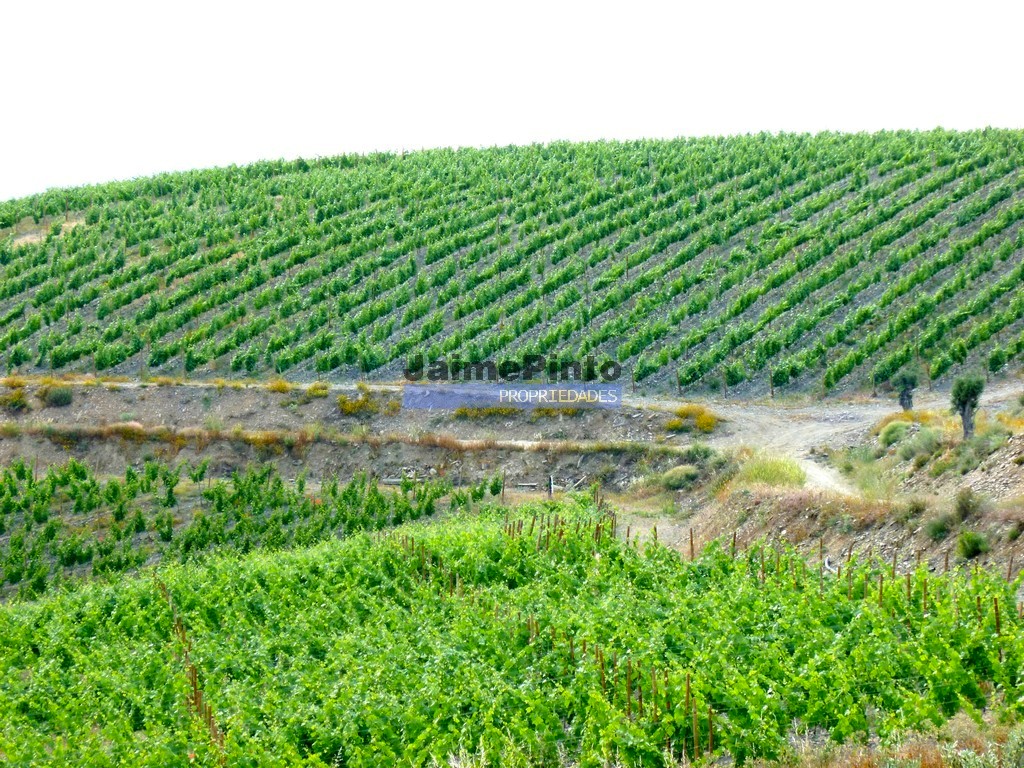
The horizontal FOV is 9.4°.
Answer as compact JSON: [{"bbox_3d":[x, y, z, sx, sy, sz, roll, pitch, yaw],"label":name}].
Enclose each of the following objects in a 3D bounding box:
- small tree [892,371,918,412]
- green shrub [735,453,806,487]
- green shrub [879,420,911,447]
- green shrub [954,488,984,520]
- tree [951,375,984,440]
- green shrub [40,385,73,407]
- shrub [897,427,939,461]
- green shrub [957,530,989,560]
[{"bbox_3d":[17.229,0.285,272.000,1.138,2.014,1.138,0,1,0],"label":"small tree"},{"bbox_3d":[8.239,2.757,198.000,2.295,1.020,1.836,0,1,0],"label":"green shrub"},{"bbox_3d":[14.100,1.825,229.000,1.180,0.958,1.062,0,1,0],"label":"green shrub"},{"bbox_3d":[13.551,3.539,184.000,0.889,1.007,0.800,0,1,0],"label":"green shrub"},{"bbox_3d":[17.451,0.862,238.000,1.303,2.529,1.303,0,1,0],"label":"tree"},{"bbox_3d":[-23.610,0.596,322.000,1.659,1.140,1.410,0,1,0],"label":"green shrub"},{"bbox_3d":[14.527,2.162,222.000,1.429,1.287,1.287,0,1,0],"label":"shrub"},{"bbox_3d":[13.047,4.576,176.000,0.907,0.850,0.816,0,1,0],"label":"green shrub"}]

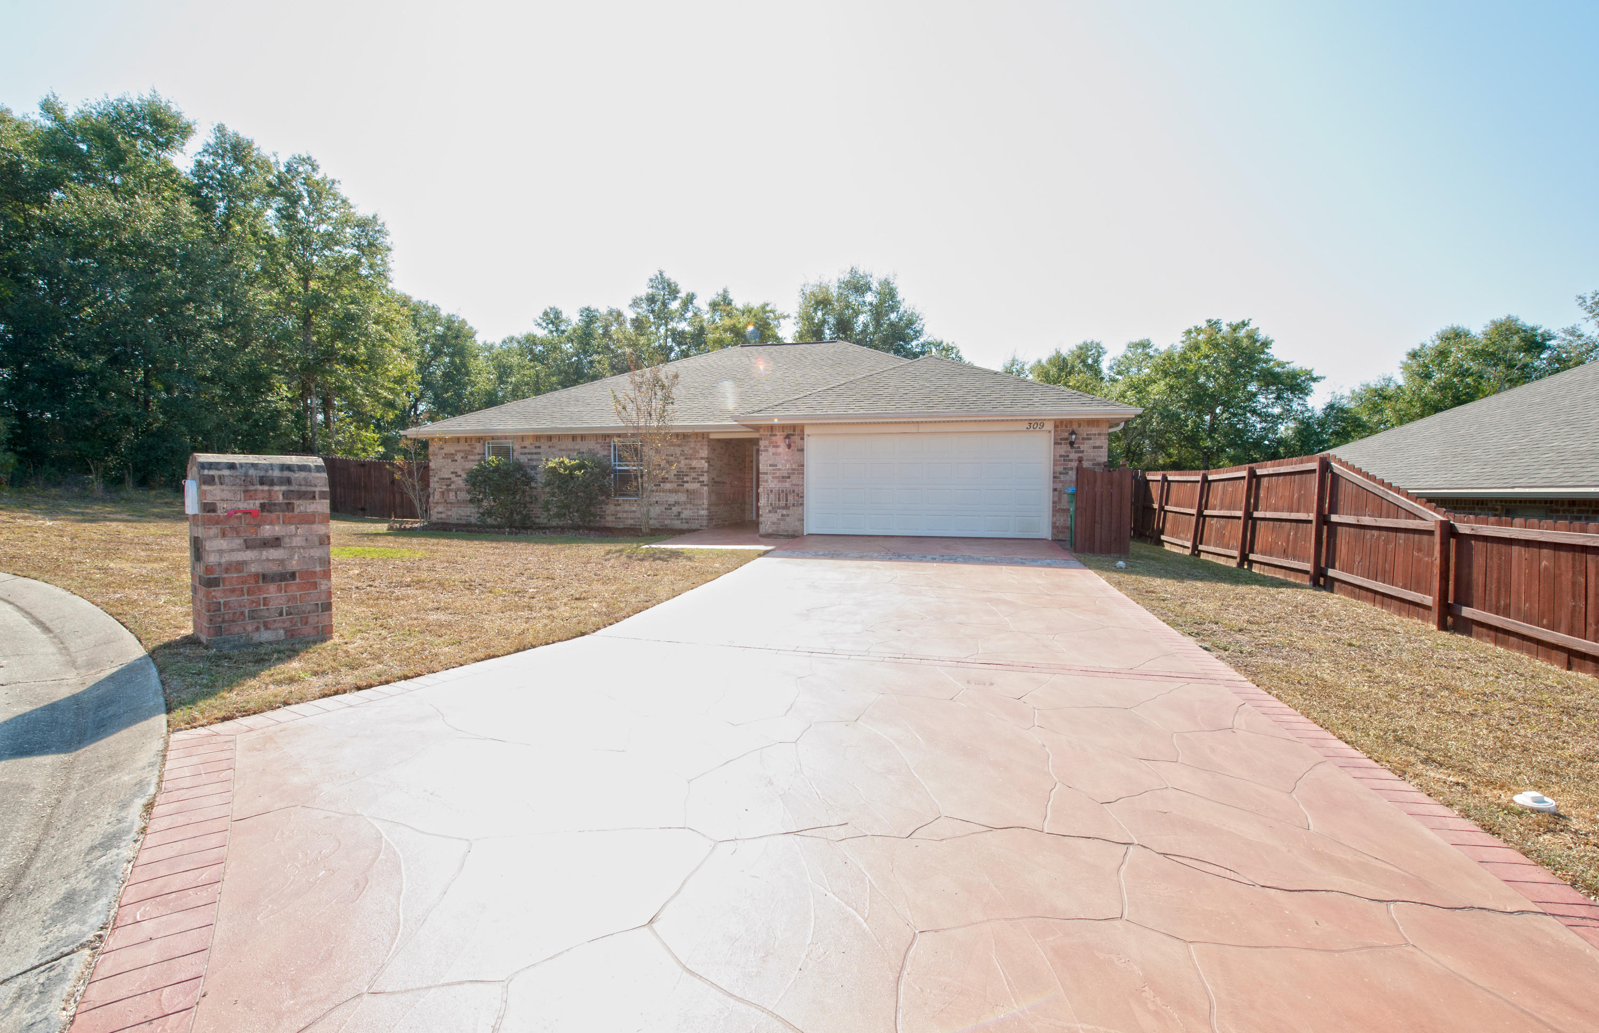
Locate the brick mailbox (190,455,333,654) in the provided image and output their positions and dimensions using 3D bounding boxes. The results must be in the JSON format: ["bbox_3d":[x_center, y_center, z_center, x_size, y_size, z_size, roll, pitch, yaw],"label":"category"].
[{"bbox_3d":[-3.848,0.224,4.429,0.415,1.325,0.719,2,3,37],"label":"brick mailbox"}]

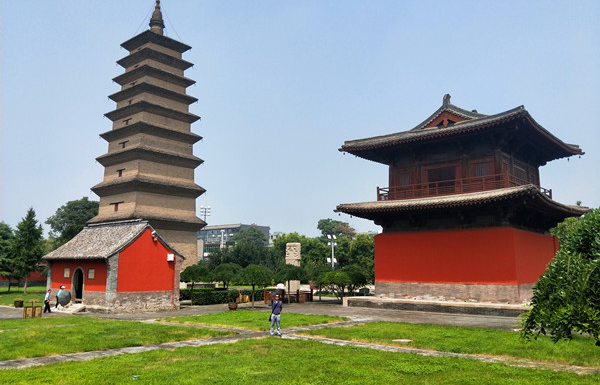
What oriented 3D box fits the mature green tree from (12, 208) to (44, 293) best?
[{"bbox_3d":[-30.489,6.534,48.600,3.615,9.678,3.615,0,-10,0],"label":"mature green tree"}]

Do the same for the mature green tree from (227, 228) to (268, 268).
[{"bbox_3d":[-7.388,9.778,65.291,6.391,9.027,6.391,0,-10,0],"label":"mature green tree"}]

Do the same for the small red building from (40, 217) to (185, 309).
[{"bbox_3d":[-13.911,5.484,32.313,8.600,6.090,6.100,-7,-12,36],"label":"small red building"}]

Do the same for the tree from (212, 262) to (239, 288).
[{"bbox_3d":[-6.107,7.484,35.745,2.525,3.386,2.525,0,-10,0],"label":"tree"}]

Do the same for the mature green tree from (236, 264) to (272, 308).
[{"bbox_3d":[-3.328,6.758,31.101,2.713,3.219,2.713,0,-10,0],"label":"mature green tree"}]

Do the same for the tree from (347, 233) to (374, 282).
[{"bbox_3d":[9.212,9.535,61.266,6.000,7.470,6.000,-2,-10,8],"label":"tree"}]

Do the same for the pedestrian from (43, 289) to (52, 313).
[{"bbox_3d":[-17.472,7.563,30.149,0.580,1.602,0.500,2,-10,-11],"label":"pedestrian"}]

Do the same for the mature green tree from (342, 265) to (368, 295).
[{"bbox_3d":[5.170,8.619,41.638,3.038,3.176,3.038,0,-10,0],"label":"mature green tree"}]

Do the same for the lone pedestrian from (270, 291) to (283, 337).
[{"bbox_3d":[-0.964,5.038,17.908,0.550,1.720,0.360,0,-10,0],"label":"lone pedestrian"}]

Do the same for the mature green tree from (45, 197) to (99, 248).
[{"bbox_3d":[-34.737,7.375,65.707,9.000,13.400,9.000,5,-11,-27],"label":"mature green tree"}]

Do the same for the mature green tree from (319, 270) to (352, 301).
[{"bbox_3d":[3.021,7.981,36.674,2.940,2.727,2.940,0,-10,0],"label":"mature green tree"}]

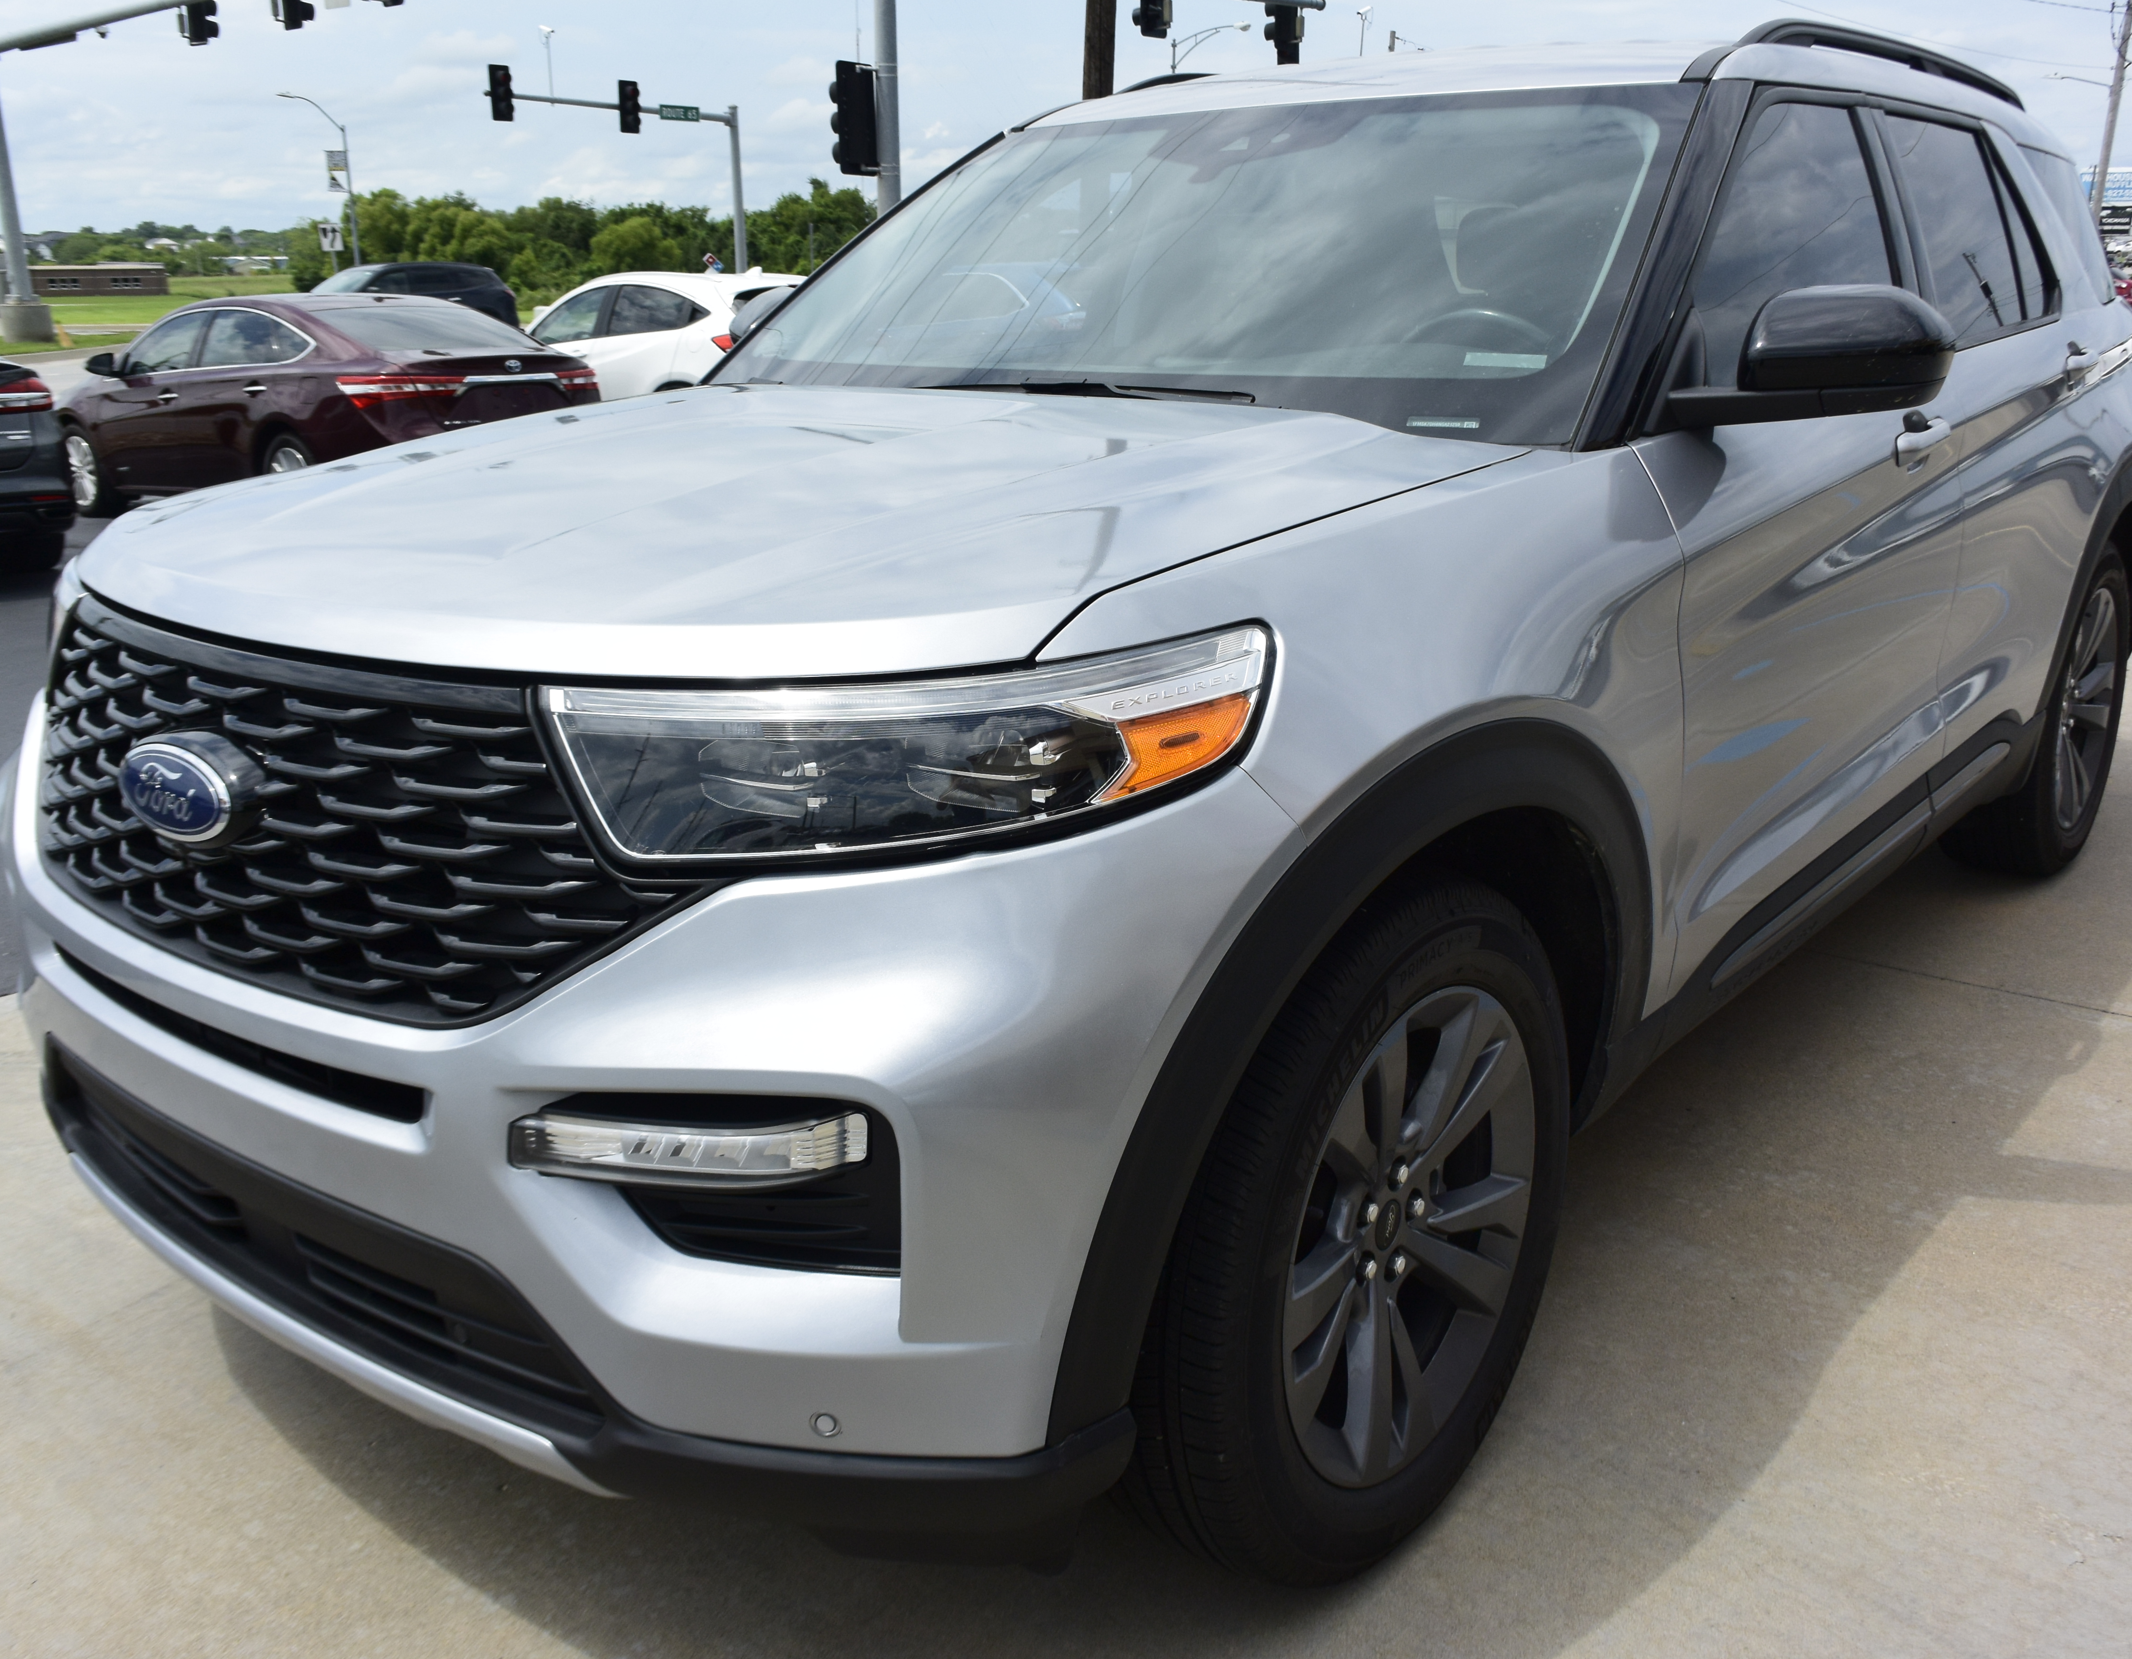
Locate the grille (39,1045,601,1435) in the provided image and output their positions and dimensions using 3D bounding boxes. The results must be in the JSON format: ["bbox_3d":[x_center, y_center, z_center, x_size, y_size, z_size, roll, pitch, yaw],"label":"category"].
[{"bbox_3d":[-0.863,0.366,1.976,1.060,0.220,0.170,12,21,38],"label":"grille"}]

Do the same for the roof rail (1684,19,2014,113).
[{"bbox_3d":[1.573,-1.414,3.525,0.100,0.140,2.150,12,21,38],"label":"roof rail"}]

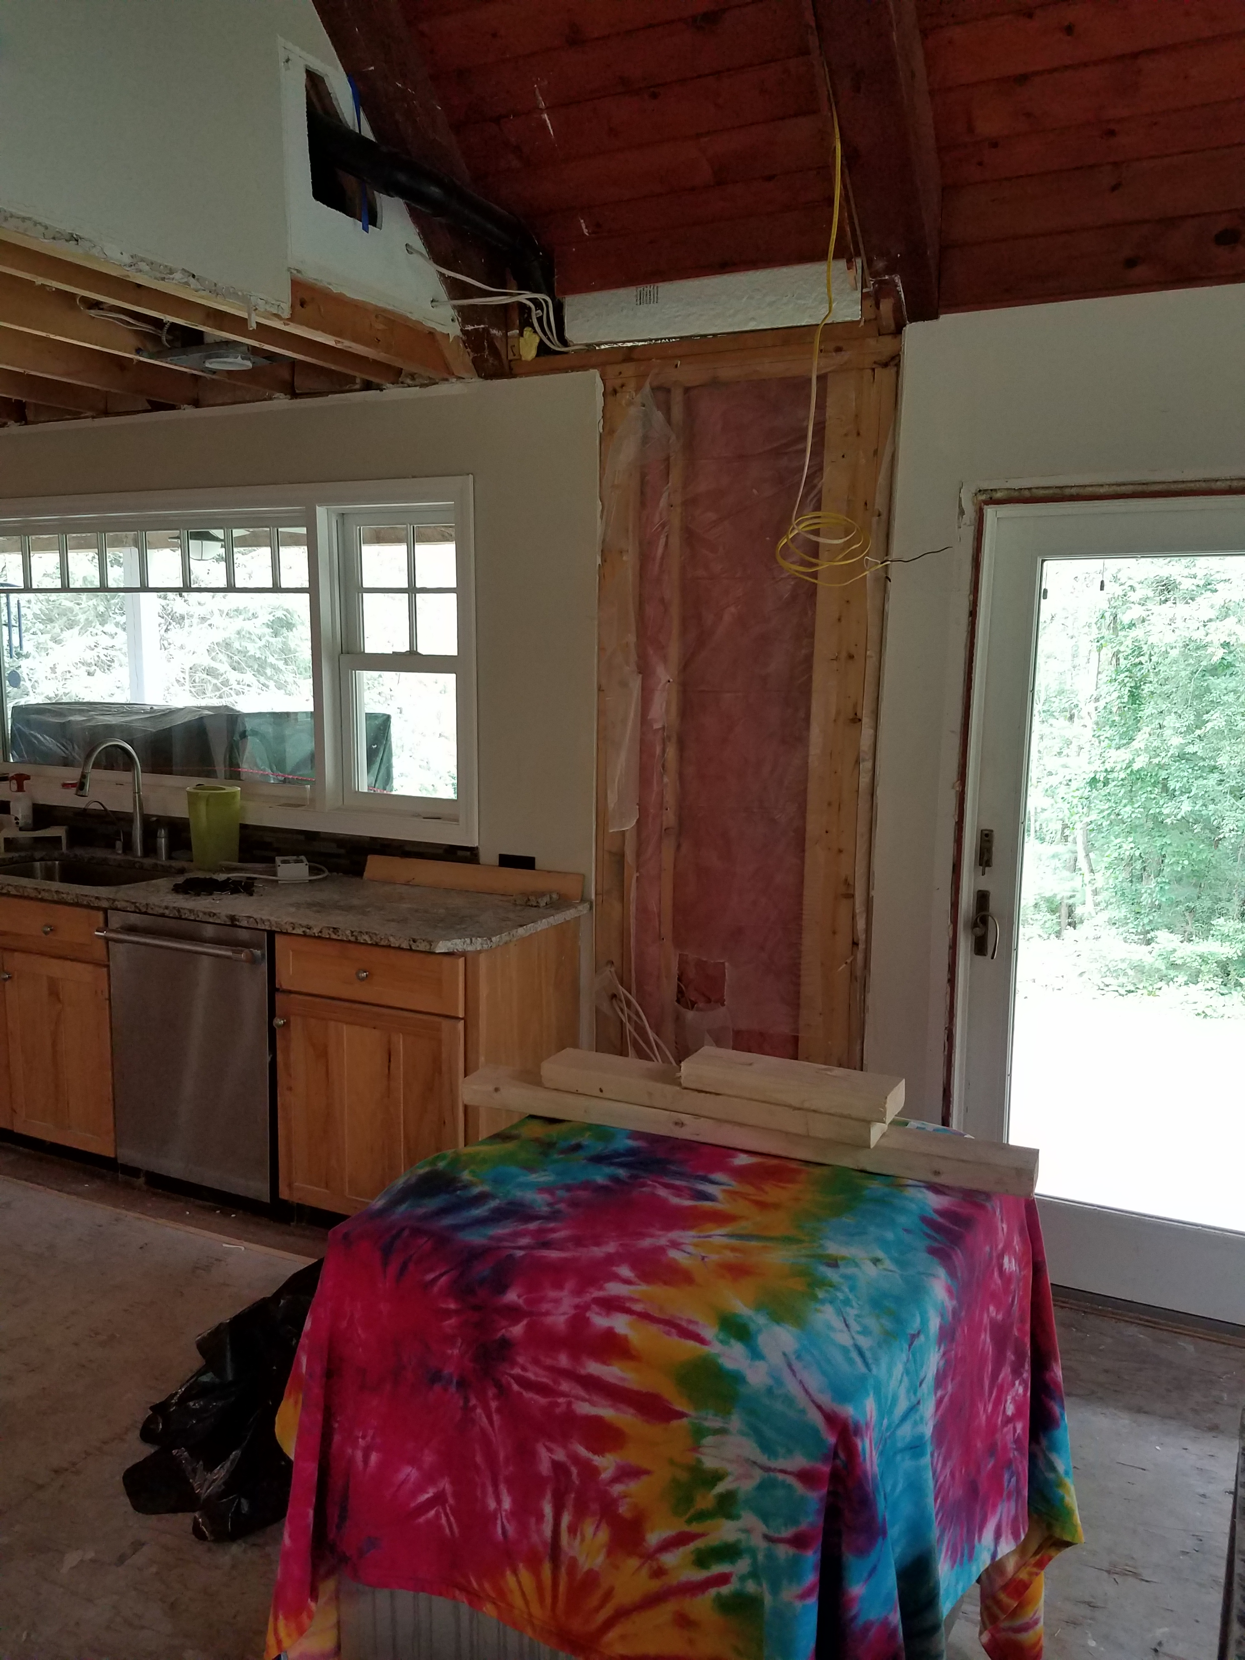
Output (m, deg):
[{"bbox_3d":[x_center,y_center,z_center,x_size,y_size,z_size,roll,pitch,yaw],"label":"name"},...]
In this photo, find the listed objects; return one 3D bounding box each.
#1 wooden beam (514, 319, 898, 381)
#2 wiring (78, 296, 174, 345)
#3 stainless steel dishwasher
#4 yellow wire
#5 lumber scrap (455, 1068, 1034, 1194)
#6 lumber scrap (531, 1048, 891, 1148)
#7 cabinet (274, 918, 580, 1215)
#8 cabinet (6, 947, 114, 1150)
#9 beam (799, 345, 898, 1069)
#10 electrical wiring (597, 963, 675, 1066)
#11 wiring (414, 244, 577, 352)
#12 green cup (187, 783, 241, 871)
[{"bbox_3d":[0.219,-1.298,3.476,1.118,0.127,0.110,5,9,24],"label":"wooden beam"},{"bbox_3d":[-1.294,-1.328,3.255,0.090,0.075,0.330,5,10,24],"label":"wiring"},{"bbox_3d":[-1.176,0.632,3.928,0.597,0.835,0.610,5,9,24],"label":"stainless steel dishwasher"},{"bbox_3d":[0.515,-1.147,3.033,0.265,1.112,0.220,5,9,24],"label":"yellow wire"},{"bbox_3d":[0.172,0.463,1.949,0.910,0.038,0.089,4,10,21],"label":"lumber scrap"},{"bbox_3d":[0.135,0.420,1.975,0.550,0.038,0.089,5,10,26],"label":"lumber scrap"},{"bbox_3d":[-0.554,0.670,3.663,0.655,0.850,0.610,5,10,24],"label":"cabinet"},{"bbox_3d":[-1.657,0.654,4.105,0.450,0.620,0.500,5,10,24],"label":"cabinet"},{"bbox_3d":[0.617,-0.073,3.448,0.177,2.272,0.110,5,9,24],"label":"beam"},{"bbox_3d":[0.041,0.556,3.689,0.230,0.320,0.120,5,10,24],"label":"electrical wiring"},{"bbox_3d":[-0.366,-1.480,3.488,0.280,0.210,0.420,5,9,24],"label":"wiring"},{"bbox_3d":[-1.371,-0.012,4.160,0.170,0.280,0.170,1,9,0],"label":"green cup"}]

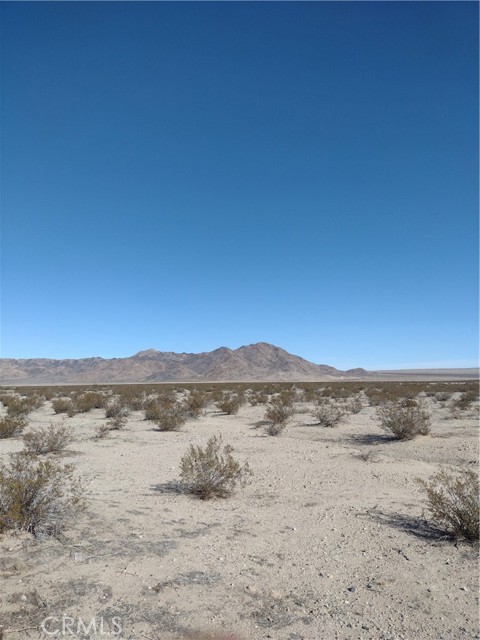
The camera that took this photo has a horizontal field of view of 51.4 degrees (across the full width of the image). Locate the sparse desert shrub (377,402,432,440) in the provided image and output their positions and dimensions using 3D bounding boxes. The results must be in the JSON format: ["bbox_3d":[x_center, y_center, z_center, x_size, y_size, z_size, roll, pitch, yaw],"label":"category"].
[{"bbox_3d":[4.579,2.800,14.062,1.514,1.052,1.438,-3,-8,17],"label":"sparse desert shrub"}]

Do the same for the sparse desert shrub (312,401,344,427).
[{"bbox_3d":[3.175,3.367,18.099,1.115,0.915,1.026,-1,-7,0],"label":"sparse desert shrub"}]

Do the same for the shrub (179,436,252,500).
[{"bbox_3d":[-0.352,2.093,7.142,1.051,0.835,0.998,0,-7,-3],"label":"shrub"}]

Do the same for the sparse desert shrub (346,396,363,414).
[{"bbox_3d":[5.677,4.238,24.822,0.794,0.859,0.754,-2,-7,13],"label":"sparse desert shrub"}]

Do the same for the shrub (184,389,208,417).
[{"bbox_3d":[-2.024,3.797,22.834,1.144,1.333,1.052,-1,-7,0],"label":"shrub"}]

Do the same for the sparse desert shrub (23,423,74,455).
[{"bbox_3d":[-4.526,2.790,11.833,1.228,0.707,1.167,2,-8,-20],"label":"sparse desert shrub"}]

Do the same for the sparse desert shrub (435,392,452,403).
[{"bbox_3d":[15.305,5.818,37.598,1.354,0.707,1.286,-3,-8,22],"label":"sparse desert shrub"}]

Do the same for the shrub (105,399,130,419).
[{"bbox_3d":[-5.847,4.213,23.865,1.240,0.909,1.178,1,-7,-14],"label":"shrub"}]

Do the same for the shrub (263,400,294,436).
[{"bbox_3d":[1.136,2.931,14.956,0.920,1.046,0.847,-1,-7,0],"label":"shrub"}]

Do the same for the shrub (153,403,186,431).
[{"bbox_3d":[-2.408,3.300,17.188,1.124,0.935,1.034,-1,-7,0],"label":"shrub"}]

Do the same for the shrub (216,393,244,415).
[{"bbox_3d":[-0.489,4.258,25.464,1.424,1.108,1.353,0,-7,-1],"label":"shrub"}]

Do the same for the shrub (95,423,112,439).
[{"bbox_3d":[-4.031,3.259,14.812,0.515,0.463,0.474,-1,-7,0],"label":"shrub"}]

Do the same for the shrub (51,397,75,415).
[{"bbox_3d":[-9.473,4.563,26.811,1.242,0.941,1.143,-1,-7,0],"label":"shrub"}]

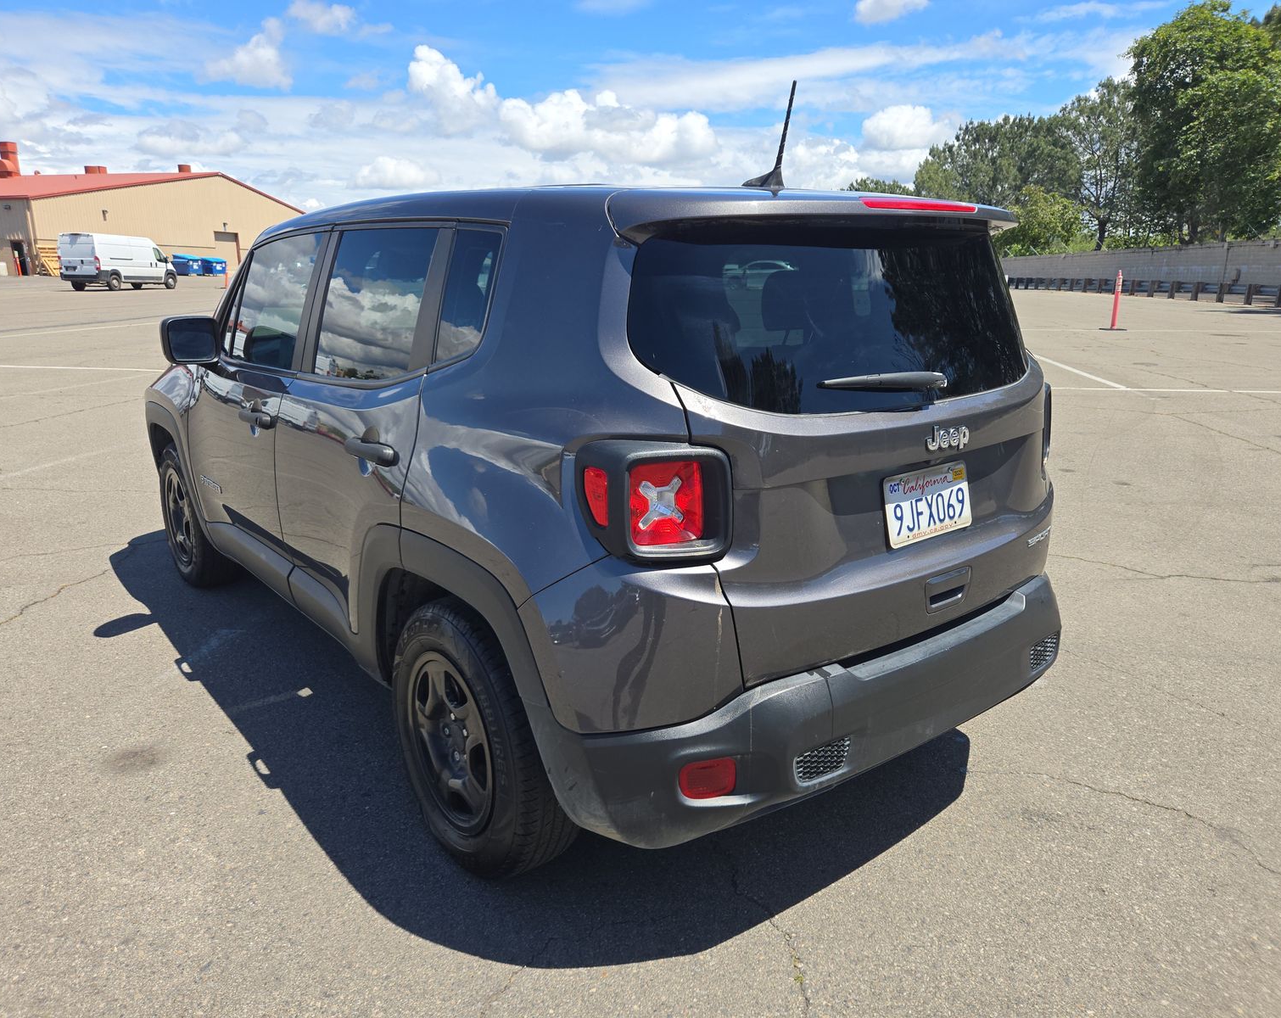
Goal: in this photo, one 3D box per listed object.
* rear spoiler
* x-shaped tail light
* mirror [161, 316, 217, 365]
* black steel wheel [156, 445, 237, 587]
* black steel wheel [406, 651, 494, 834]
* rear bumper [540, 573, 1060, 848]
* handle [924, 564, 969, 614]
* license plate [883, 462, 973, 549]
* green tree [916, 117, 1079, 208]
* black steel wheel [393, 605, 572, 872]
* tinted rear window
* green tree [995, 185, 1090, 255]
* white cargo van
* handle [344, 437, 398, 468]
[{"bbox_3d":[0.480,-0.645,2.020,1.280,0.125,0.350,-11,19,-38],"label":"rear spoiler"},{"bbox_3d":[0.036,-0.013,1.575,0.098,0.088,0.028,-8,17,-30],"label":"x-shaped tail light"},{"bbox_3d":[-1.599,-0.596,3.209,0.210,0.170,0.140,-11,18,-38],"label":"mirror"},{"bbox_3d":[-2.007,0.018,4.125,0.225,0.680,0.680,-11,18,-38],"label":"black steel wheel"},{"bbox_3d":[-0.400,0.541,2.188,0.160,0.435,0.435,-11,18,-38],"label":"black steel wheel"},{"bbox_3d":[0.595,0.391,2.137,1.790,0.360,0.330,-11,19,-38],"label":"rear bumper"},{"bbox_3d":[0.674,0.178,1.986,0.150,0.082,0.030,-11,14,-38],"label":"handle"},{"bbox_3d":[0.636,-0.013,1.983,0.305,0.152,0.010,-11,5,-38],"label":"license plate"},{"bbox_3d":[26.264,-23.541,68.312,12.500,13.200,12.000,0,15,0],"label":"green tree"},{"bbox_3d":[-0.385,0.534,2.199,0.225,0.680,0.680,-11,18,-38],"label":"black steel wheel"},{"bbox_3d":[0.565,-0.416,2.018,1.360,0.390,0.190,-11,1,-38],"label":"tinted rear window"},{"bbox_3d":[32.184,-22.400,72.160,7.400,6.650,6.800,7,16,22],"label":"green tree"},{"bbox_3d":[-25.314,-12.017,44.077,2.070,2.530,5.970,3,15,8],"label":"white cargo van"},{"bbox_3d":[-0.637,-0.130,2.114,0.055,0.044,0.235,-11,19,-38],"label":"handle"}]

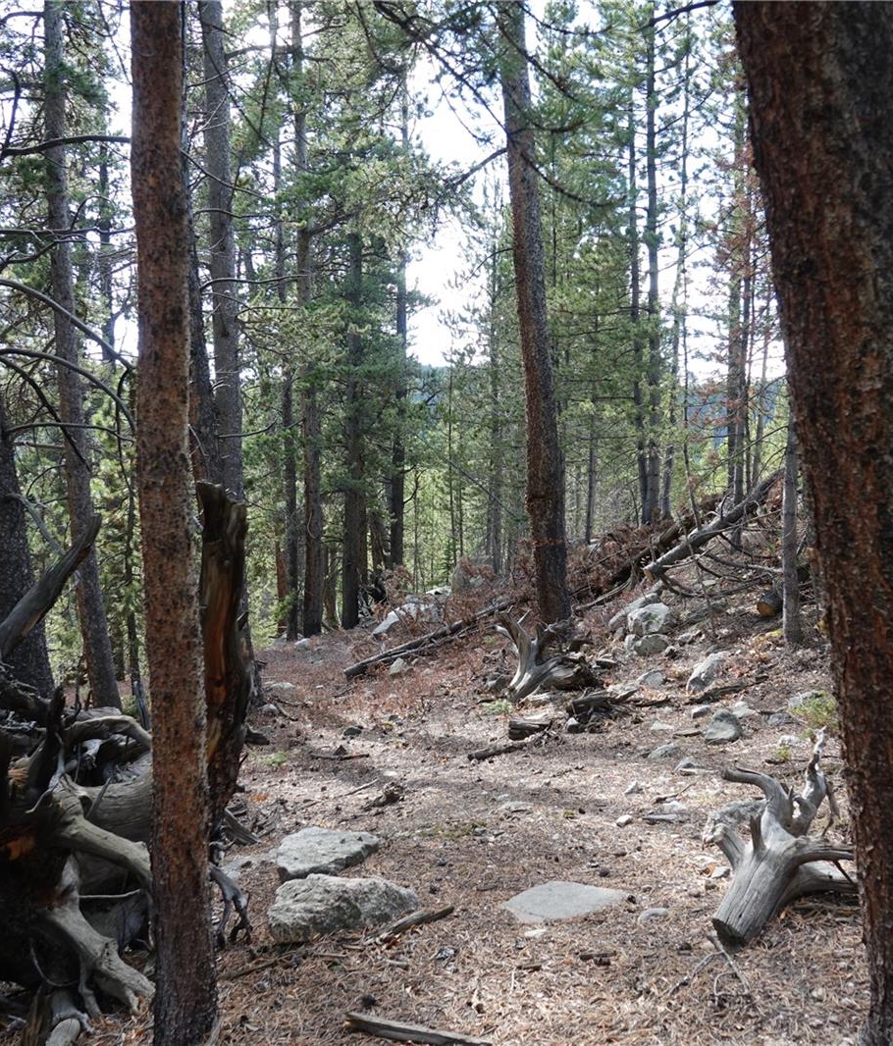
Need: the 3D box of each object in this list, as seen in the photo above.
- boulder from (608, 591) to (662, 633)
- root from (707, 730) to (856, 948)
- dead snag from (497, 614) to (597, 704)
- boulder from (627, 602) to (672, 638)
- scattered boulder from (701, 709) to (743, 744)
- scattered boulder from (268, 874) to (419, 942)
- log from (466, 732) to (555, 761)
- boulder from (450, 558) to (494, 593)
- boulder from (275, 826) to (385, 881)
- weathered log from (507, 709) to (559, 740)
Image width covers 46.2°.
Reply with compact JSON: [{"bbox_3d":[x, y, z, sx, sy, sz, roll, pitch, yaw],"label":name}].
[{"bbox_3d":[2.137,0.995,11.800,0.580,0.420,0.480,-2,1,0],"label":"boulder"},{"bbox_3d":[1.340,1.250,4.150,0.580,0.600,0.660,-1,2,30],"label":"root"},{"bbox_3d":[0.817,1.105,8.500,0.800,0.650,0.580,-2,2,0],"label":"dead snag"},{"bbox_3d":[2.225,1.055,11.400,0.460,0.360,0.420,-2,1,0],"label":"boulder"},{"bbox_3d":[1.767,1.303,6.700,0.260,0.200,0.220,-2,2,0],"label":"scattered boulder"},{"bbox_3d":[-0.386,1.433,3.920,0.540,0.175,0.360,-2,2,0],"label":"scattered boulder"},{"bbox_3d":[0.443,1.535,7.200,0.780,0.110,0.120,-3,1,-42],"label":"log"},{"bbox_3d":[0.332,0.696,13.500,0.560,0.450,0.480,-2,2,0],"label":"boulder"},{"bbox_3d":[-0.549,1.539,4.900,0.480,0.160,0.460,-2,1,0],"label":"boulder"},{"bbox_3d":[0.591,1.368,7.100,0.360,0.170,0.200,-1,2,12],"label":"weathered log"}]

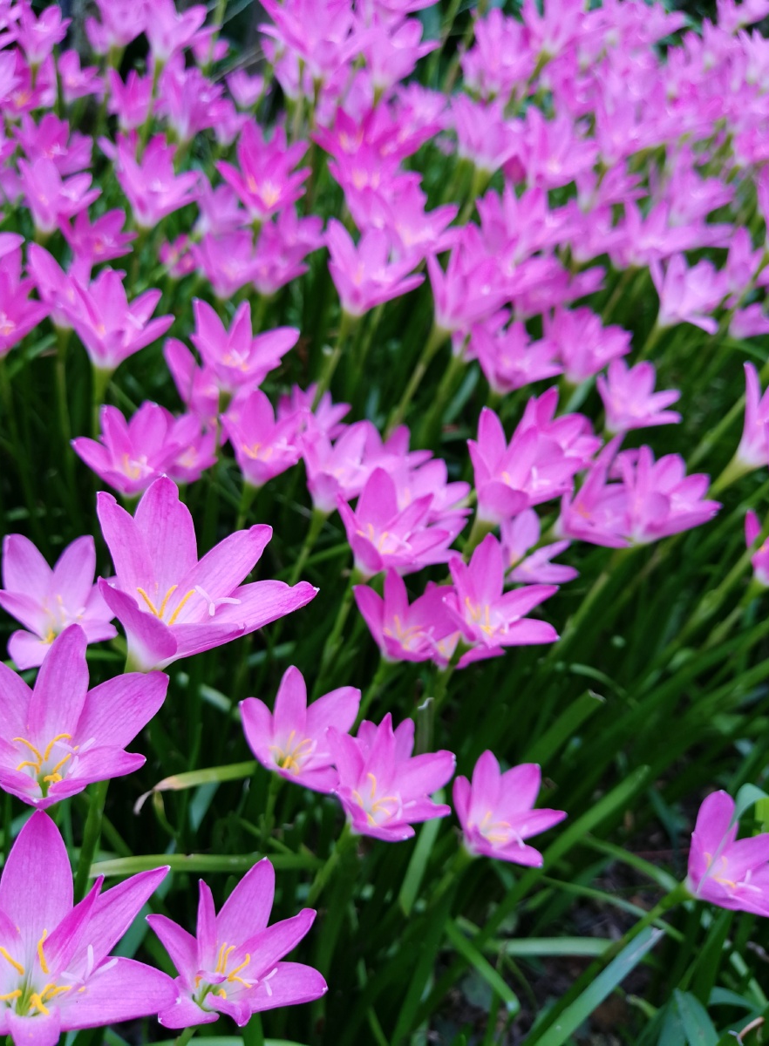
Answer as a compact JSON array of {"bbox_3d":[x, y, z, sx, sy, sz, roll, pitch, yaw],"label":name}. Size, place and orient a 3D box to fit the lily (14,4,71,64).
[{"bbox_3d":[-0.360,-0.520,0.871,0.057,0.050,0.057,-14,43,-26],"label":"lily"}]

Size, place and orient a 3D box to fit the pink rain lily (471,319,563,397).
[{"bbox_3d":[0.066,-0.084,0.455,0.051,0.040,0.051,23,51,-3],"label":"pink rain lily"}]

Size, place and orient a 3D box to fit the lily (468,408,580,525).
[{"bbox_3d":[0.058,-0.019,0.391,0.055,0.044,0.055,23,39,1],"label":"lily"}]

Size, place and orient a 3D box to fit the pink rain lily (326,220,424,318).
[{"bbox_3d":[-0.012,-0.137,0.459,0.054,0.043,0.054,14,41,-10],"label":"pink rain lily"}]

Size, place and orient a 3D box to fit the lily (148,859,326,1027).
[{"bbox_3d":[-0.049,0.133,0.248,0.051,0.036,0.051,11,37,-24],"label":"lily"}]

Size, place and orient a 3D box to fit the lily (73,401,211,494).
[{"bbox_3d":[-0.155,-0.037,0.500,0.066,0.046,0.066,-4,43,-27],"label":"lily"}]

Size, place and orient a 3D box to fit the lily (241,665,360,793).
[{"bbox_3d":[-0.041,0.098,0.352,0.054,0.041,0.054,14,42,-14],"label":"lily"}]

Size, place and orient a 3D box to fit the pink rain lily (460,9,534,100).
[{"bbox_3d":[0.082,-0.366,0.644,0.062,0.052,0.062,-11,43,-26],"label":"pink rain lily"}]

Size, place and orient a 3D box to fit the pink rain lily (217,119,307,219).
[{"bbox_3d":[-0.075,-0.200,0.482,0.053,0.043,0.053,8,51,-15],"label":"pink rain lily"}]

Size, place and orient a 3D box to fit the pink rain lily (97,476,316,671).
[{"bbox_3d":[-0.060,0.026,0.258,0.066,0.050,0.066,5,39,-27],"label":"pink rain lily"}]

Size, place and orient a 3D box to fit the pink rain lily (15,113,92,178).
[{"bbox_3d":[-0.296,-0.334,0.735,0.064,0.047,0.064,-8,43,-27],"label":"pink rain lily"}]

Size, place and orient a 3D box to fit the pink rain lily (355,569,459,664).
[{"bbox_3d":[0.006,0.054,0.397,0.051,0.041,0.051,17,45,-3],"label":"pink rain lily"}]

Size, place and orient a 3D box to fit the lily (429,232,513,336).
[{"bbox_3d":[0.046,-0.148,0.520,0.060,0.052,0.060,-4,43,-27],"label":"lily"}]

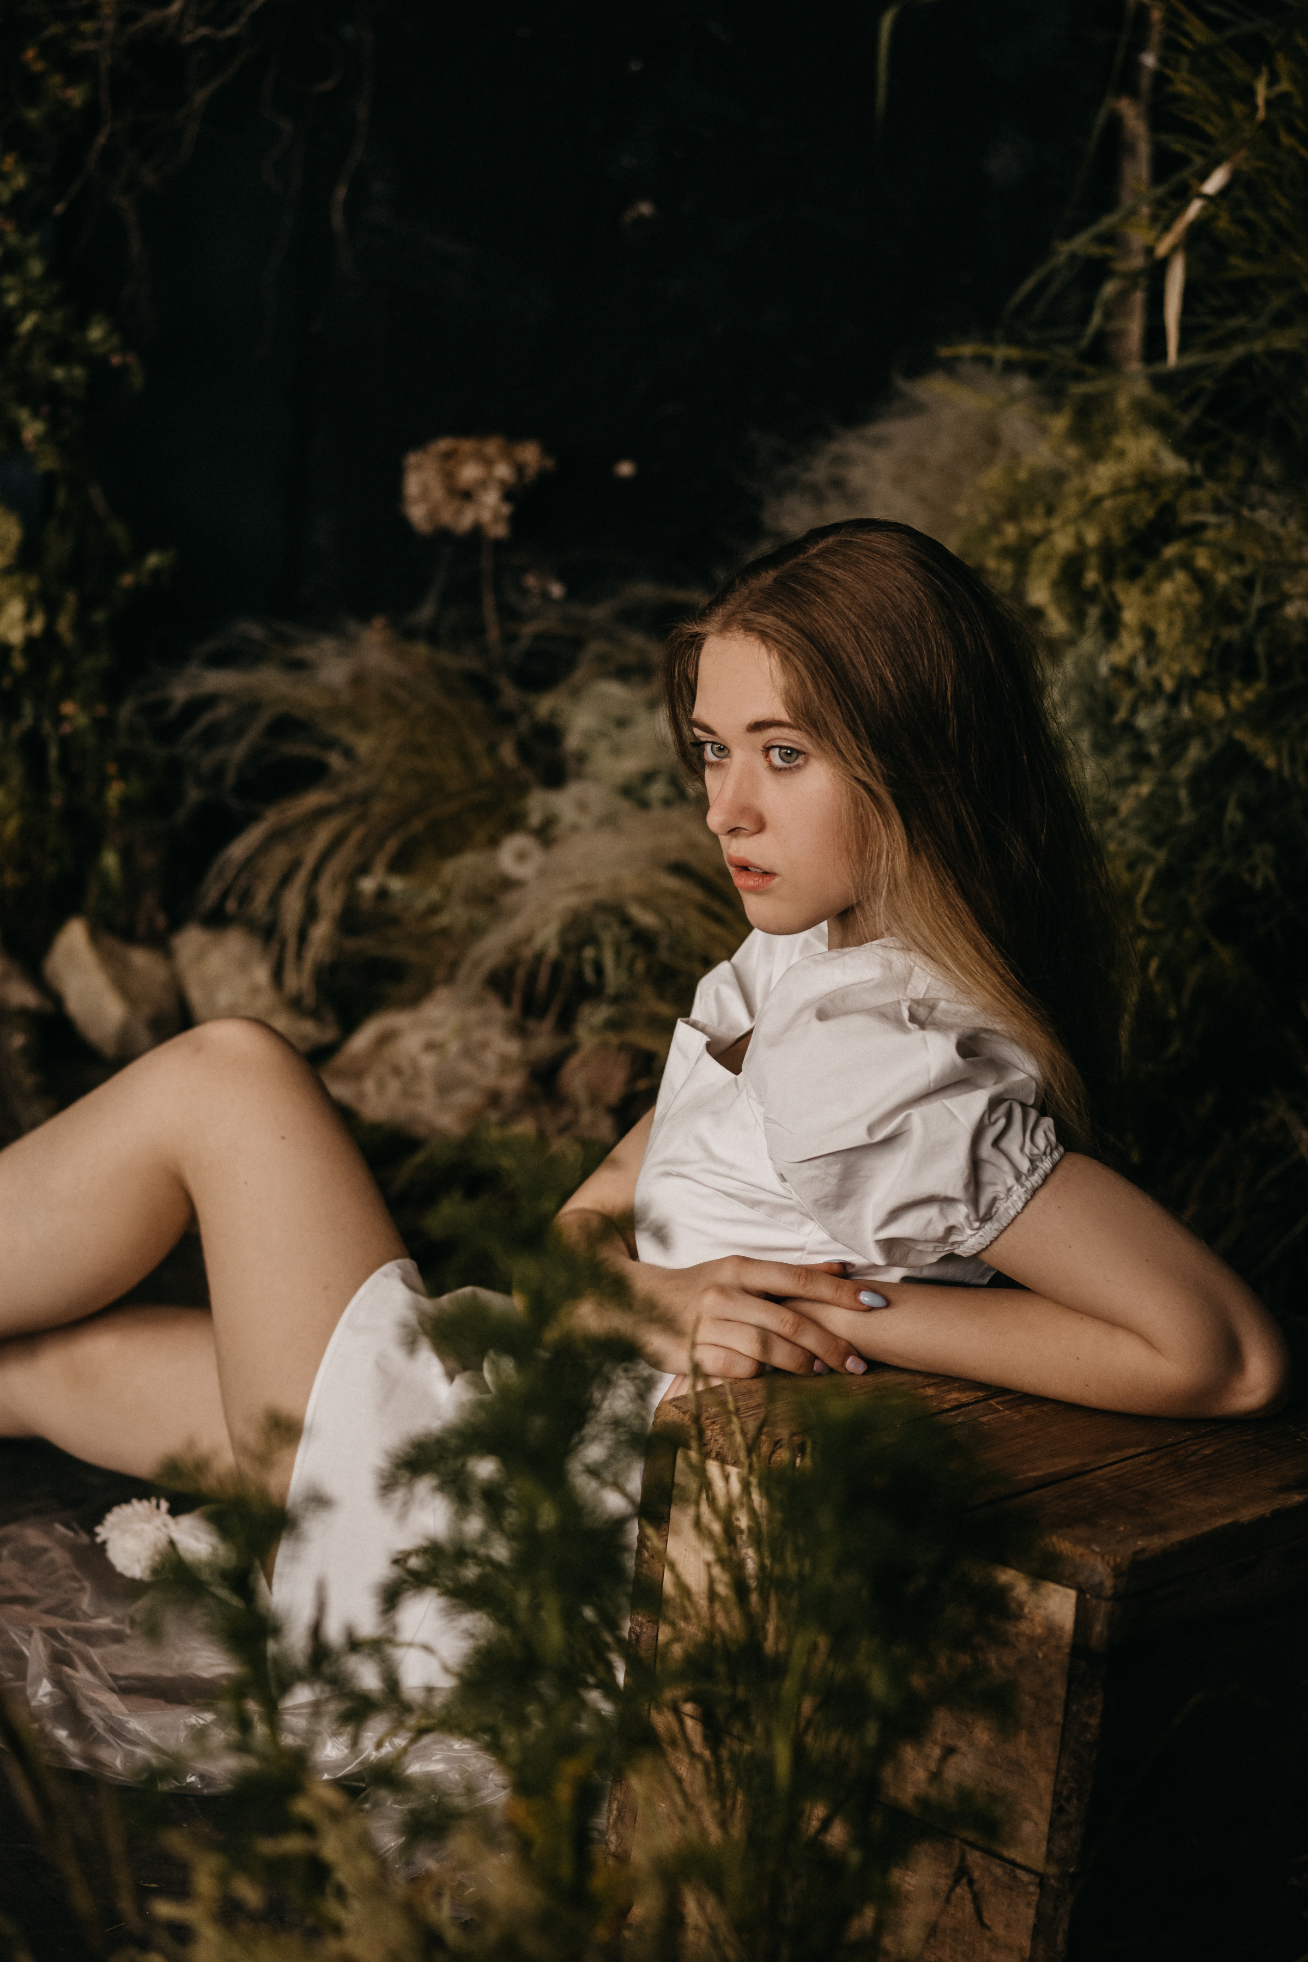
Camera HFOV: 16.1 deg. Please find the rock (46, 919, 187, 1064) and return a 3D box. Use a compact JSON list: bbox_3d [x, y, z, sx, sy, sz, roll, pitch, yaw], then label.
[{"bbox_3d":[-0.491,0.008,4.200,0.125,0.120,0.110,6,13,0],"label":"rock"}]

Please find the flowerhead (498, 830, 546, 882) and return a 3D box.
[{"bbox_3d":[-0.123,-0.116,4.300,0.046,0.046,0.040,6,13,0],"label":"flowerhead"}]

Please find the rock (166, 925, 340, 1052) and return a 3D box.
[{"bbox_3d":[-0.363,0.009,4.200,0.150,0.115,0.120,6,13,0],"label":"rock"}]

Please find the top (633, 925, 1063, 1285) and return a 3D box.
[{"bbox_3d":[0.114,0.081,2.780,0.230,0.240,0.350,4,21,-23],"label":"top"}]

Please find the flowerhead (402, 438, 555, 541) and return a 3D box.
[{"bbox_3d":[-0.171,-0.479,4.500,0.145,0.100,0.135,6,13,0],"label":"flowerhead"}]

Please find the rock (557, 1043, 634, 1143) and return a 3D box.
[{"bbox_3d":[-0.052,0.098,4.100,0.070,0.085,0.070,6,13,0],"label":"rock"}]

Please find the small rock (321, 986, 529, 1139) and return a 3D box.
[{"bbox_3d":[-0.202,0.073,4.100,0.185,0.125,0.140,6,13,0],"label":"small rock"}]

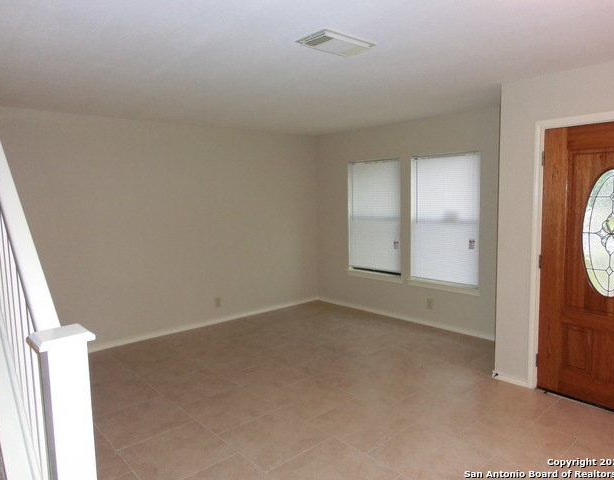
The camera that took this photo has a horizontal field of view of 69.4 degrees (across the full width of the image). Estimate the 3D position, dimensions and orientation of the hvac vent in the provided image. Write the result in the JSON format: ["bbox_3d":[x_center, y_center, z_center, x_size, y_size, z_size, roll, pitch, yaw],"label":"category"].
[{"bbox_3d":[0.170,-1.103,2.521,0.408,0.030,0.255,-6,7,-41],"label":"hvac vent"}]

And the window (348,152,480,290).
[{"bbox_3d":[1.227,-0.246,5.473,0.100,1.503,1.914,-6,7,-41],"label":"window"}]

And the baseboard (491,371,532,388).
[{"bbox_3d":[1.702,1.157,3.700,0.020,0.063,0.300,-6,7,-41],"label":"baseboard"}]

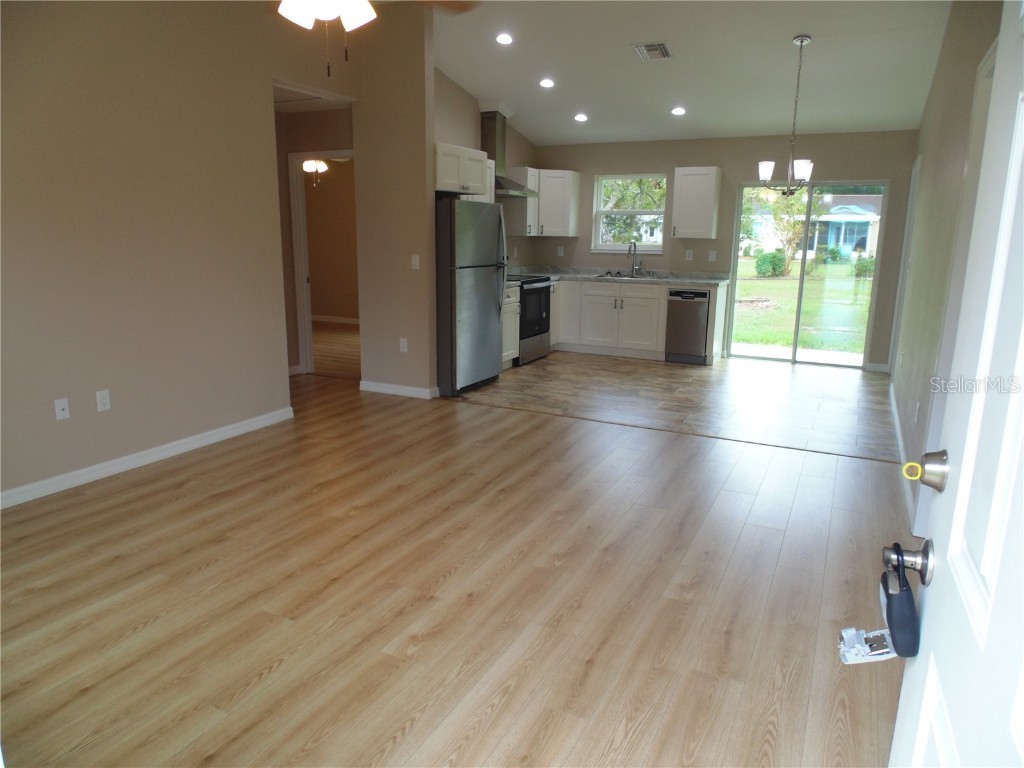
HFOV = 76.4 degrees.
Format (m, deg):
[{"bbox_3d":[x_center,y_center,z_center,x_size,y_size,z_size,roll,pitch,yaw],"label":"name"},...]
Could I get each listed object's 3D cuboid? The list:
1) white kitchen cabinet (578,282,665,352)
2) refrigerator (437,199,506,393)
[{"bbox_3d":[1.405,-0.828,7.866,1.024,0.801,0.610,7,14,27],"label":"white kitchen cabinet"},{"bbox_3d":[-0.616,-0.842,6.115,0.800,1.680,0.790,7,14,27],"label":"refrigerator"}]

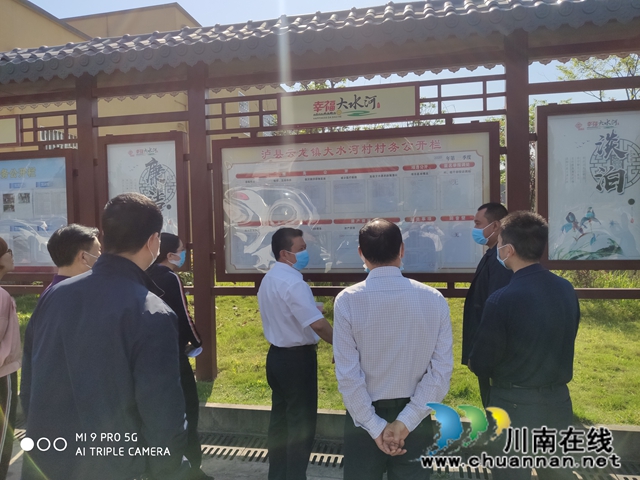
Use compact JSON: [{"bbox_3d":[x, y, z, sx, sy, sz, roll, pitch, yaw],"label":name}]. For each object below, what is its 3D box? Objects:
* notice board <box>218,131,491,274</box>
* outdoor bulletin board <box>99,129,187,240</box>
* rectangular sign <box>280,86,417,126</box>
[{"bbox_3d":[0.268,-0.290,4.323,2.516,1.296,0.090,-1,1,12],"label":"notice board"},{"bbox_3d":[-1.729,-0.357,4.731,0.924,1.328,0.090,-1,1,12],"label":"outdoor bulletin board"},{"bbox_3d":[0.245,-1.186,4.296,1.220,0.289,0.050,-1,1,12],"label":"rectangular sign"}]

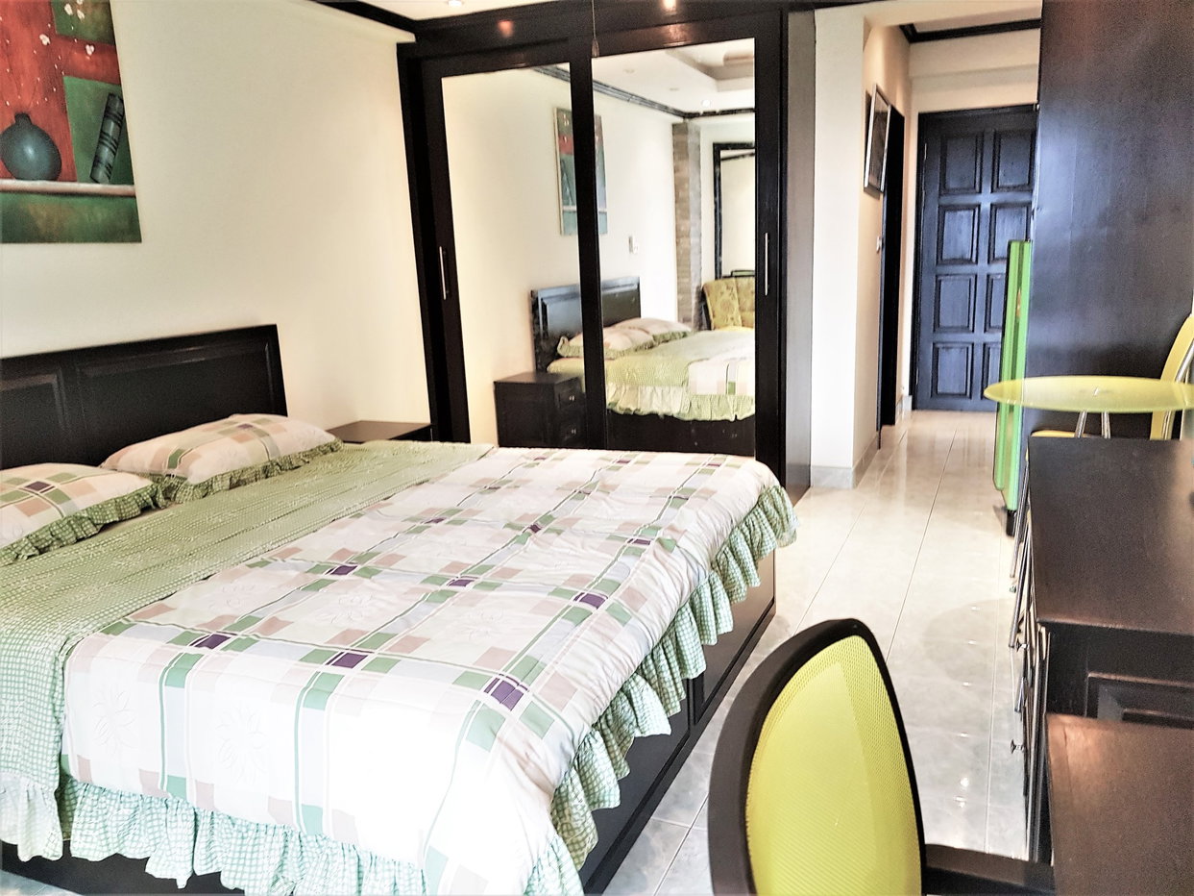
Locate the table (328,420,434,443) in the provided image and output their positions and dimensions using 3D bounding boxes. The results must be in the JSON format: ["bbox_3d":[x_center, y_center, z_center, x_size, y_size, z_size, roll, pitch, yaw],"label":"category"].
[{"bbox_3d":[-1.035,0.155,4.096,0.423,0.467,0.448,3,13,24],"label":"table"}]

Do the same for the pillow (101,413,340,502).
[{"bbox_3d":[-1.306,-0.002,3.135,0.508,0.154,0.786,3,13,24],"label":"pillow"}]

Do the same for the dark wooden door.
[{"bbox_3d":[2.669,-1.267,6.231,0.829,2.057,0.073,3,13,24],"label":"dark wooden door"}]

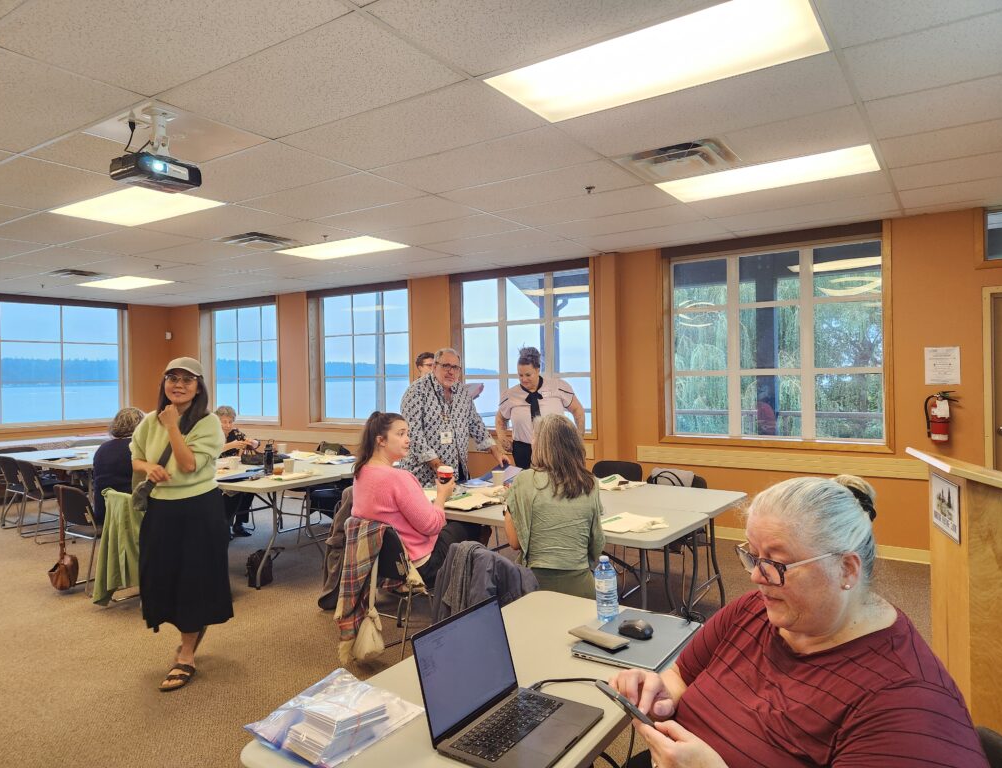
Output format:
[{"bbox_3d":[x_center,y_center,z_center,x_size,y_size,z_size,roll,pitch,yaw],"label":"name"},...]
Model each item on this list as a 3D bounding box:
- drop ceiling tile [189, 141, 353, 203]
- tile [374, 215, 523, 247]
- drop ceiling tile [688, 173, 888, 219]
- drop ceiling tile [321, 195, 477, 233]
[{"bbox_3d":[-1.454,-1.198,3.921,1.205,0.020,0.600,0,1,34],"label":"drop ceiling tile"},{"bbox_3d":[-0.433,-1.232,5.439,1.205,0.020,0.600,0,1,34],"label":"tile"},{"bbox_3d":[1.931,-1.264,4.624,1.210,0.020,0.610,0,1,34],"label":"drop ceiling tile"},{"bbox_3d":[-0.773,-1.221,4.933,1.205,0.020,0.600,0,1,34],"label":"drop ceiling tile"}]

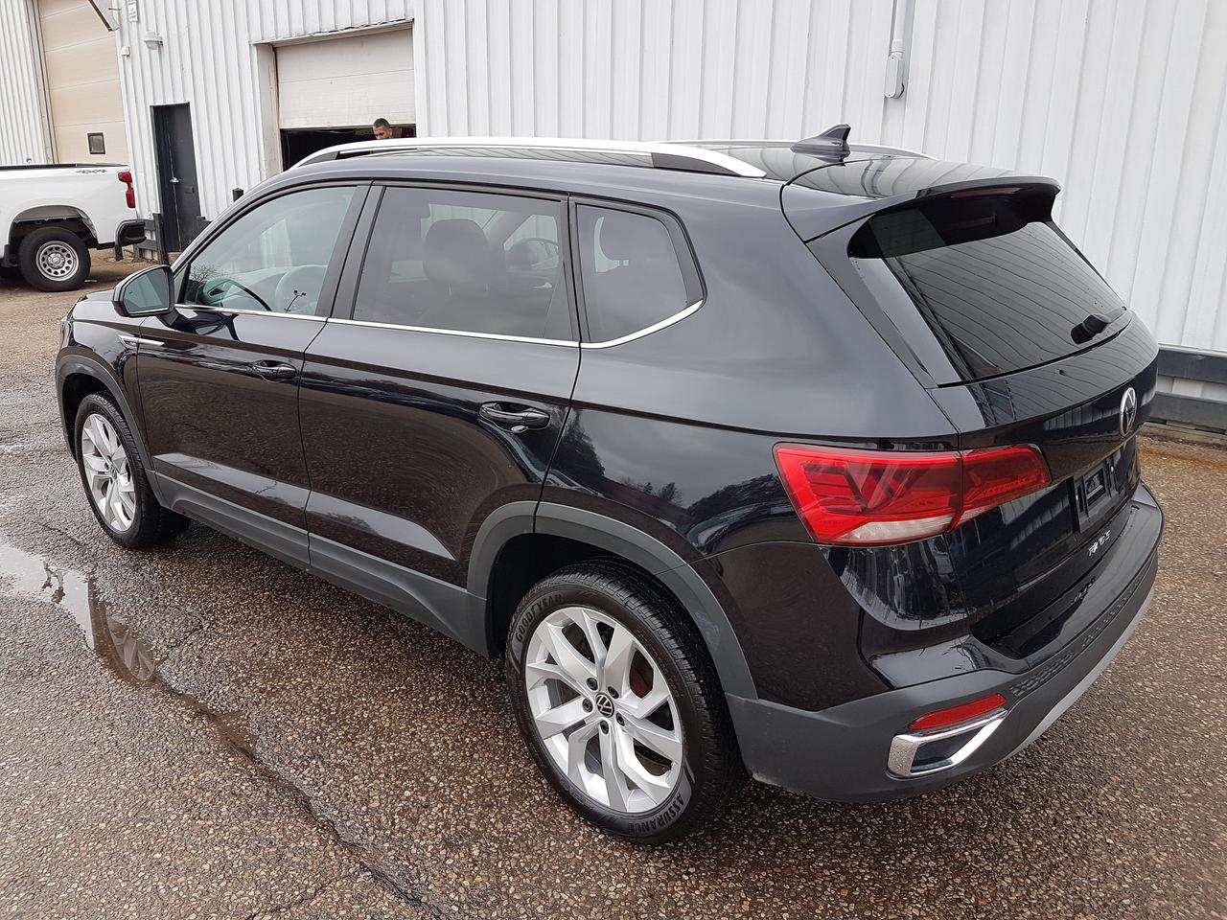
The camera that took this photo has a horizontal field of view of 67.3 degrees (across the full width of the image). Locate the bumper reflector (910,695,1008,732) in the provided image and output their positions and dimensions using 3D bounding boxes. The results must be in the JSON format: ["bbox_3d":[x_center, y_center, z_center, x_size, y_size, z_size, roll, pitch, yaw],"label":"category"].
[{"bbox_3d":[0.642,0.466,1.716,0.220,0.040,0.035,-6,18,-20],"label":"bumper reflector"}]

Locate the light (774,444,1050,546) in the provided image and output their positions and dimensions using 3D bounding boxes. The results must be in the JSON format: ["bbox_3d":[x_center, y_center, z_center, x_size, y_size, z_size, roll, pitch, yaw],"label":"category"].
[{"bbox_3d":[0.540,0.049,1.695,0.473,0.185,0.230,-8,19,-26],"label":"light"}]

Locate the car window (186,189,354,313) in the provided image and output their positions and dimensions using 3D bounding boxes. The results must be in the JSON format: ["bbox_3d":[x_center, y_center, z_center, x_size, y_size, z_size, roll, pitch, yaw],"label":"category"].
[{"bbox_3d":[-1.150,-0.683,2.974,0.890,0.430,0.050,14,0,38],"label":"car window"}]

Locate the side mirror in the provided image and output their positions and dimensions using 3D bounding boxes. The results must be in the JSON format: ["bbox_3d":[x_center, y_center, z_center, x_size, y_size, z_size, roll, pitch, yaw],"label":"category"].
[{"bbox_3d":[-1.531,-0.549,2.997,0.130,0.160,0.190,15,22,38],"label":"side mirror"}]

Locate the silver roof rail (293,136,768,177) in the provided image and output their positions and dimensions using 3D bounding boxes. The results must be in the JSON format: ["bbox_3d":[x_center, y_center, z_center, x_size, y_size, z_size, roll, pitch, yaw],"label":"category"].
[{"bbox_3d":[-0.362,-0.804,2.446,1.780,0.095,0.070,14,21,38],"label":"silver roof rail"}]

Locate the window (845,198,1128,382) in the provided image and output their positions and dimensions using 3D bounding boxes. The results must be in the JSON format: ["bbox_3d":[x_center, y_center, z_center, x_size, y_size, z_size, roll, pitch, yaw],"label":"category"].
[{"bbox_3d":[0.948,-0.433,2.164,1.290,0.430,0.080,-18,-16,-47],"label":"window"}]

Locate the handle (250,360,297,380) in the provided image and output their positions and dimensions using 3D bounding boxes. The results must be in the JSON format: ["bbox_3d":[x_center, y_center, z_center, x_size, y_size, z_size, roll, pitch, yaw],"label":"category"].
[{"bbox_3d":[-1.006,-0.271,2.736,0.220,0.053,0.052,15,14,38],"label":"handle"}]

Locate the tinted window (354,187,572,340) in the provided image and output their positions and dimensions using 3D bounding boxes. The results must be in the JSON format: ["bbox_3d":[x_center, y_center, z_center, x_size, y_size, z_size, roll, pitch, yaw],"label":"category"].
[{"bbox_3d":[-0.364,-0.500,2.313,0.880,0.360,0.070,14,-2,37],"label":"tinted window"}]

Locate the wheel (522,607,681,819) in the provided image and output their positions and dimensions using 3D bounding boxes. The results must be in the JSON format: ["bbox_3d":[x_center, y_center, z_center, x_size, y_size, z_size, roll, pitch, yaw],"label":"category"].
[{"bbox_3d":[0.018,0.559,2.174,0.484,0.484,0.160,14,21,38],"label":"wheel"}]

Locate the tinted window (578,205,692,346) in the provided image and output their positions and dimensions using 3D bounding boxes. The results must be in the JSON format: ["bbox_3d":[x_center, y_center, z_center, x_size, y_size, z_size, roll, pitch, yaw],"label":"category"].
[{"bbox_3d":[0.015,-0.401,2.018,0.380,0.315,0.060,13,-3,34],"label":"tinted window"}]

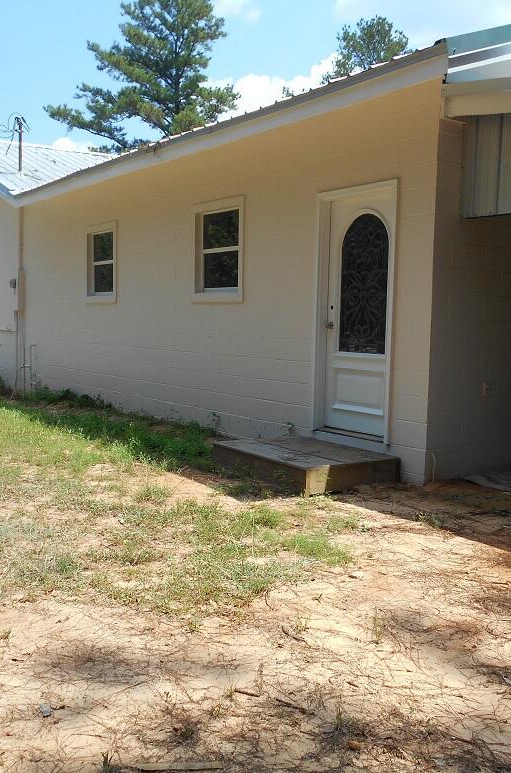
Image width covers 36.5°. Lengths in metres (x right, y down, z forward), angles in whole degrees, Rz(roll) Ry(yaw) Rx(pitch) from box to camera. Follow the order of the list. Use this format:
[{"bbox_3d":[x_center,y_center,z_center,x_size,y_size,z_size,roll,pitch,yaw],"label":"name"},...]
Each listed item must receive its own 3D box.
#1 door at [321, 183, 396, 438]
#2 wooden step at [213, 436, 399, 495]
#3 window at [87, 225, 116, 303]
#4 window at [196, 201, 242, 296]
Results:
[{"bbox_3d":[0.861,-0.610,6.657,0.110,2.090,0.920,-2,6,-37],"label":"door"},{"bbox_3d":[0.368,0.632,6.495,0.970,0.185,1.390,-2,6,-37],"label":"wooden step"},{"bbox_3d":[-2.047,-1.651,10.478,0.110,1.020,0.930,-2,6,-37],"label":"window"},{"bbox_3d":[-0.365,-1.424,8.238,0.110,1.020,0.930,-2,6,-37],"label":"window"}]

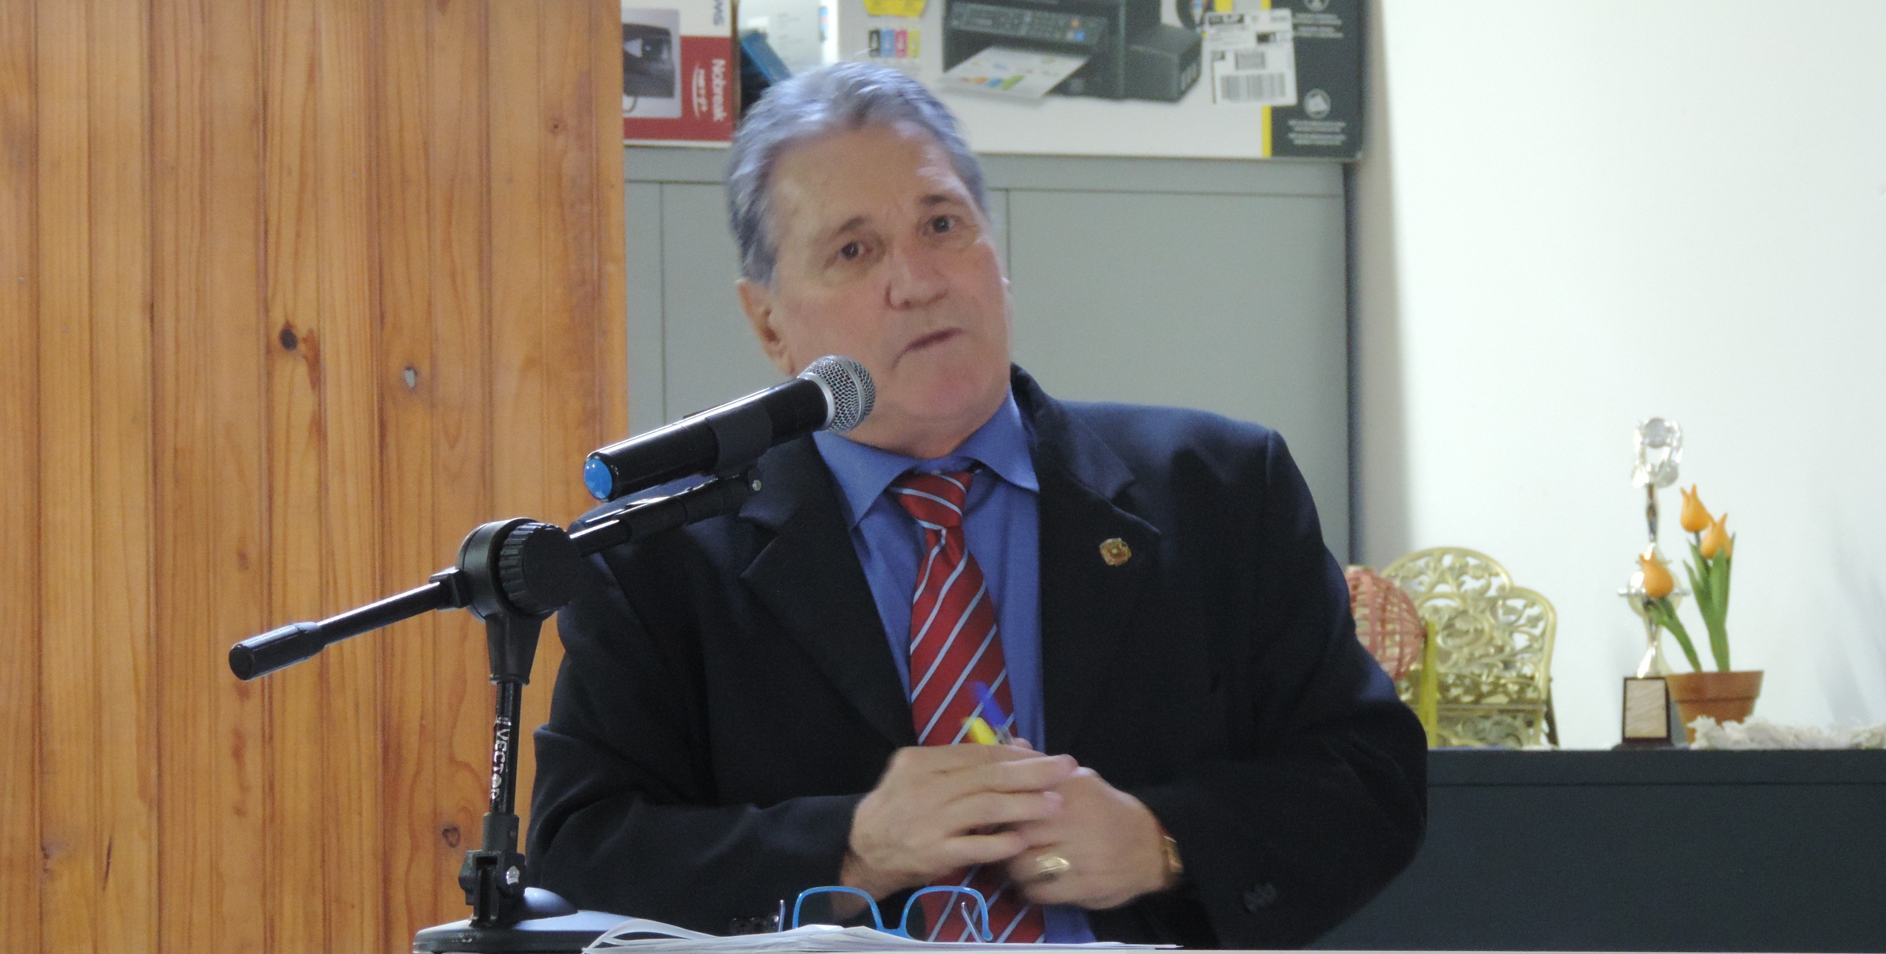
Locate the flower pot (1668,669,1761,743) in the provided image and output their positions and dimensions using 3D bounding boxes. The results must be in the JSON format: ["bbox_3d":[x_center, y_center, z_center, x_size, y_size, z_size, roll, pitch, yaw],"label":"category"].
[{"bbox_3d":[0.697,0.210,12.300,0.089,0.068,0.089,0,-2,0],"label":"flower pot"}]

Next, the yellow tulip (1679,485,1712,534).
[{"bbox_3d":[0.679,0.029,12.300,0.029,0.043,0.029,0,-2,0],"label":"yellow tulip"}]

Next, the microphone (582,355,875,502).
[{"bbox_3d":[-0.140,-0.030,8.950,0.230,0.051,0.051,-17,-3,-31],"label":"microphone"}]

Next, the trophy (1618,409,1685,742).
[{"bbox_3d":[0.639,0.095,12.300,0.056,0.292,0.050,0,-2,-8],"label":"trophy"}]

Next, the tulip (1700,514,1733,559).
[{"bbox_3d":[0.699,0.055,12.300,0.028,0.041,0.028,0,-2,0],"label":"tulip"}]

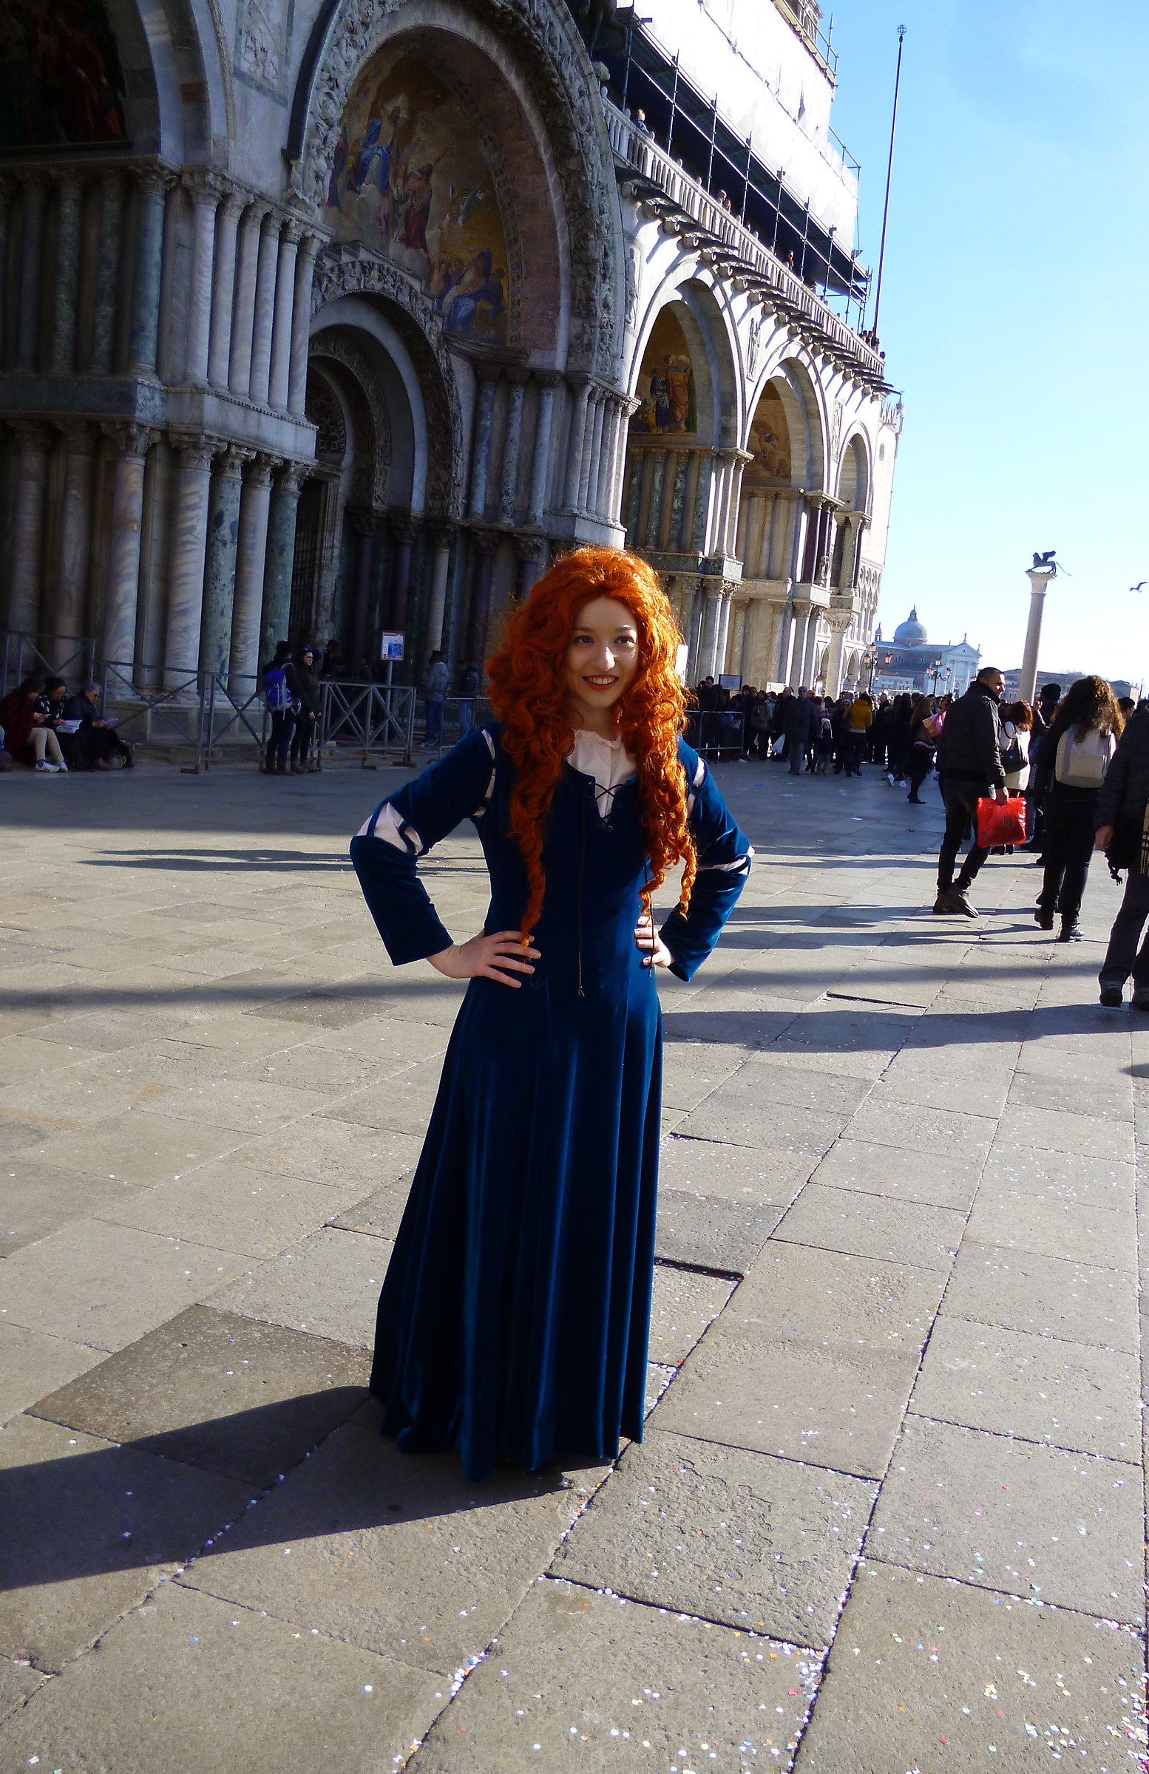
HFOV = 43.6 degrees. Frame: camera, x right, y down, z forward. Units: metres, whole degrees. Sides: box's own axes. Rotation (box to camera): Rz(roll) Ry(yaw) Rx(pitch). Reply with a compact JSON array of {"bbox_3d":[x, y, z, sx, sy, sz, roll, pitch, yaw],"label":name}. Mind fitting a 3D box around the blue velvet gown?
[{"bbox_3d":[-0.061,0.369,2.752,0.770,1.350,0.520,3,8,-11],"label":"blue velvet gown"}]

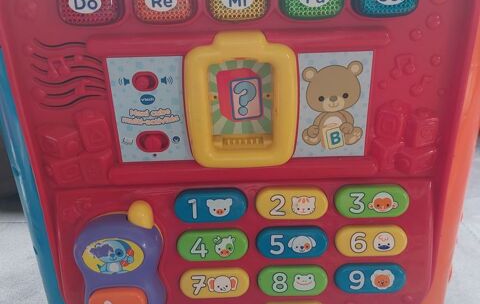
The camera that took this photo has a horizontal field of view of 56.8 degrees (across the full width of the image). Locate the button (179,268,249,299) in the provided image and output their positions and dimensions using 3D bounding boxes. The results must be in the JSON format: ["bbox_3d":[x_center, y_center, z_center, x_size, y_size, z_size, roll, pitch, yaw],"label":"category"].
[{"bbox_3d":[-0.019,0.104,0.349,0.055,0.022,0.009,-2,16,0],"label":"button"}]

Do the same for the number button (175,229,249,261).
[{"bbox_3d":[-0.021,0.072,0.342,0.055,0.023,0.009,-2,16,0],"label":"number button"}]

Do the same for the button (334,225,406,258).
[{"bbox_3d":[0.101,0.069,0.341,0.054,0.023,0.009,-2,16,0],"label":"button"}]

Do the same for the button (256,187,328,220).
[{"bbox_3d":[0.040,0.039,0.334,0.054,0.023,0.009,-2,16,0],"label":"button"}]

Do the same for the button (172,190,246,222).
[{"bbox_3d":[-0.021,0.041,0.334,0.055,0.024,0.009,-2,16,0],"label":"button"}]

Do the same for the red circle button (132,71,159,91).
[{"bbox_3d":[-0.066,-0.049,0.309,0.018,0.014,0.010,-2,18,0],"label":"red circle button"}]

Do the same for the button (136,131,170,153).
[{"bbox_3d":[-0.063,-0.007,0.321,0.025,0.016,0.010,-2,18,0],"label":"button"}]

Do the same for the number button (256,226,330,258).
[{"bbox_3d":[0.040,0.070,0.341,0.055,0.023,0.009,-2,16,0],"label":"number button"}]

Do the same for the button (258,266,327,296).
[{"bbox_3d":[0.042,0.101,0.348,0.055,0.022,0.009,-2,16,0],"label":"button"}]

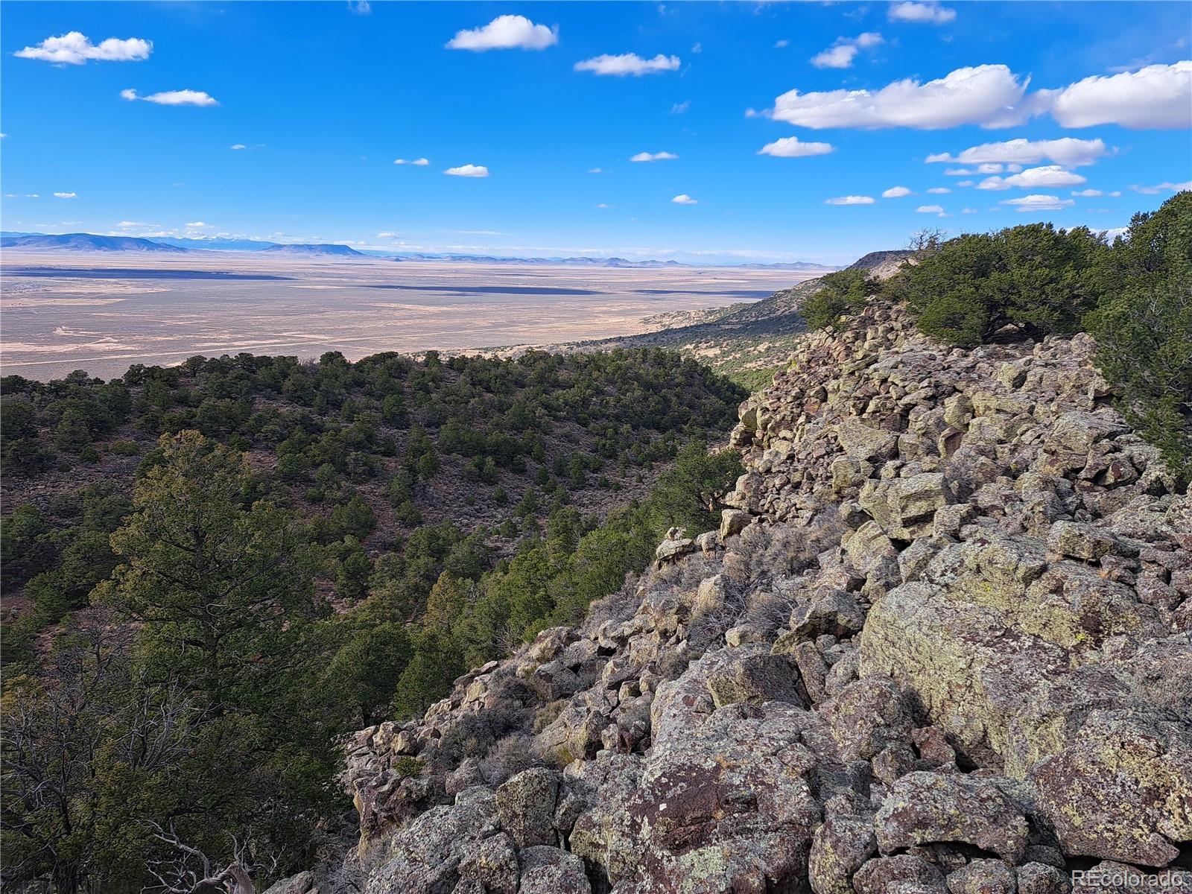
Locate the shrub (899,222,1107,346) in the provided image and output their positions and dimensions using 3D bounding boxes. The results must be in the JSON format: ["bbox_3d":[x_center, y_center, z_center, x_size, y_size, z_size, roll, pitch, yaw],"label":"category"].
[{"bbox_3d":[10.094,-4.042,20.500,4.800,2.900,4.000,7,14,25],"label":"shrub"}]

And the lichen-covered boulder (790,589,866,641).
[{"bbox_3d":[1.434,1.037,5.100,0.460,0.280,0.380,3,13,9],"label":"lichen-covered boulder"}]

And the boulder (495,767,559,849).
[{"bbox_3d":[-0.286,1.508,3.450,0.270,0.300,0.260,1,13,-2],"label":"boulder"}]

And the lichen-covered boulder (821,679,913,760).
[{"bbox_3d":[1.203,1.203,3.650,0.410,0.330,0.360,4,13,11],"label":"lichen-covered boulder"}]

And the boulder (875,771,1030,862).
[{"bbox_3d":[1.271,1.320,2.950,0.500,0.240,0.330,5,13,14],"label":"boulder"}]

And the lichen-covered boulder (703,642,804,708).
[{"bbox_3d":[0.812,1.180,4.250,0.510,0.280,0.370,3,13,6],"label":"lichen-covered boulder"}]

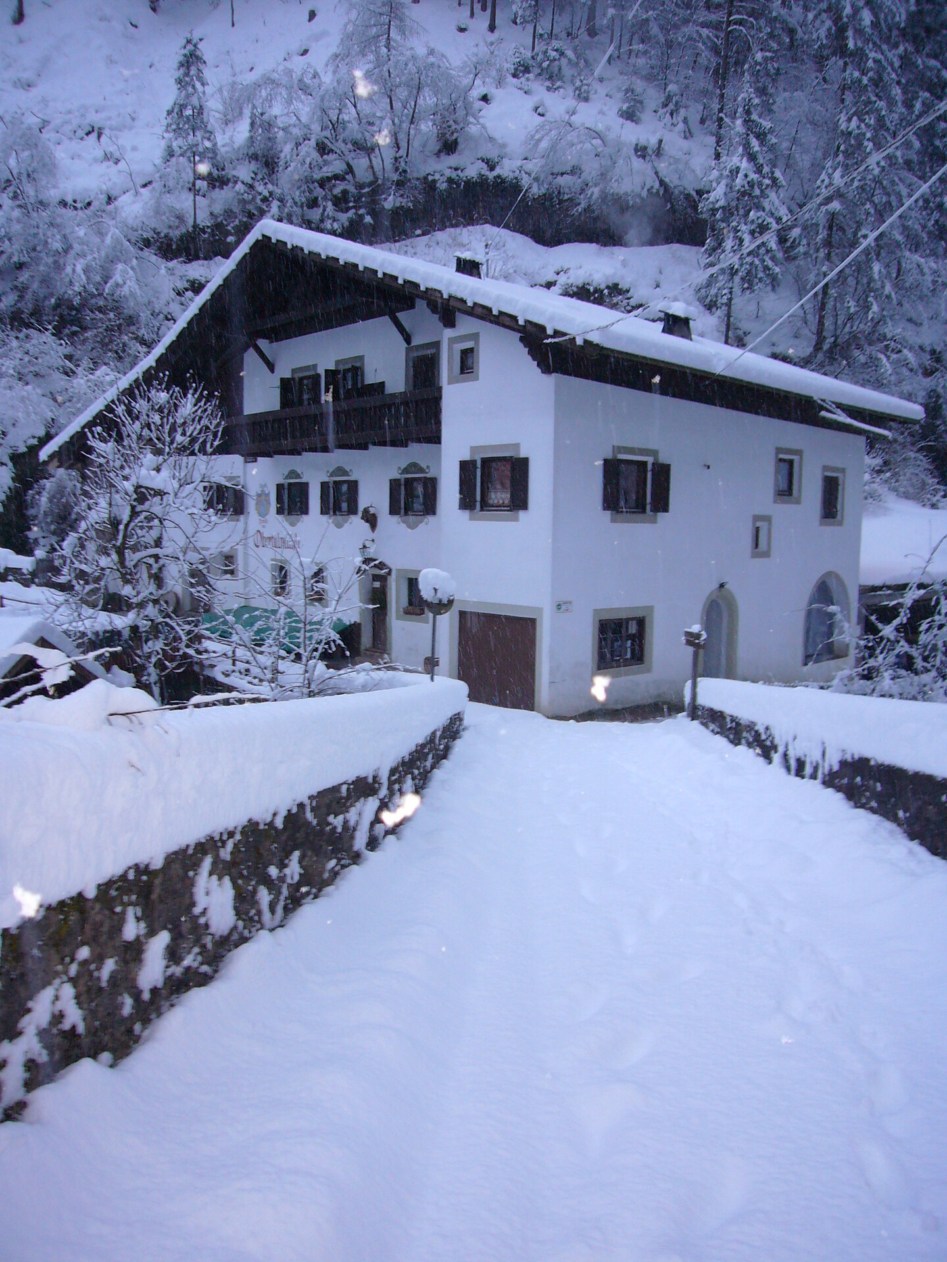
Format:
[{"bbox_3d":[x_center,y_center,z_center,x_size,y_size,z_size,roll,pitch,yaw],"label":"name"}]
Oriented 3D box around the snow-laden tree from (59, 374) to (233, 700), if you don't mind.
[{"bbox_3d":[-6.301,-1.492,19.505,3.354,6.408,3.100,1,6,0],"label":"snow-laden tree"}]

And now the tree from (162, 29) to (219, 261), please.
[{"bbox_3d":[-15.995,-27.468,58.007,3.138,12.253,3.138,1,6,0],"label":"tree"}]

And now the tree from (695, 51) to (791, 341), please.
[{"bbox_3d":[13.162,-21.173,50.010,4.441,14.050,4.441,1,6,0],"label":"tree"}]

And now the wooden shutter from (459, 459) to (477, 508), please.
[{"bbox_3d":[-0.121,-3.388,23.652,0.050,1.140,0.560,-4,8,-41],"label":"wooden shutter"}]

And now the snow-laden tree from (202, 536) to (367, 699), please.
[{"bbox_3d":[-3.422,-0.102,18.501,3.003,3.195,2.600,1,6,0],"label":"snow-laden tree"}]

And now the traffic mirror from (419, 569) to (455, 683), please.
[{"bbox_3d":[-0.672,0.017,19.601,0.650,2.436,0.400,3,6,24],"label":"traffic mirror"}]

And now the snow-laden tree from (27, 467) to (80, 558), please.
[{"bbox_3d":[-16.751,-4.364,41.001,2.338,4.412,2.338,1,6,0],"label":"snow-laden tree"}]

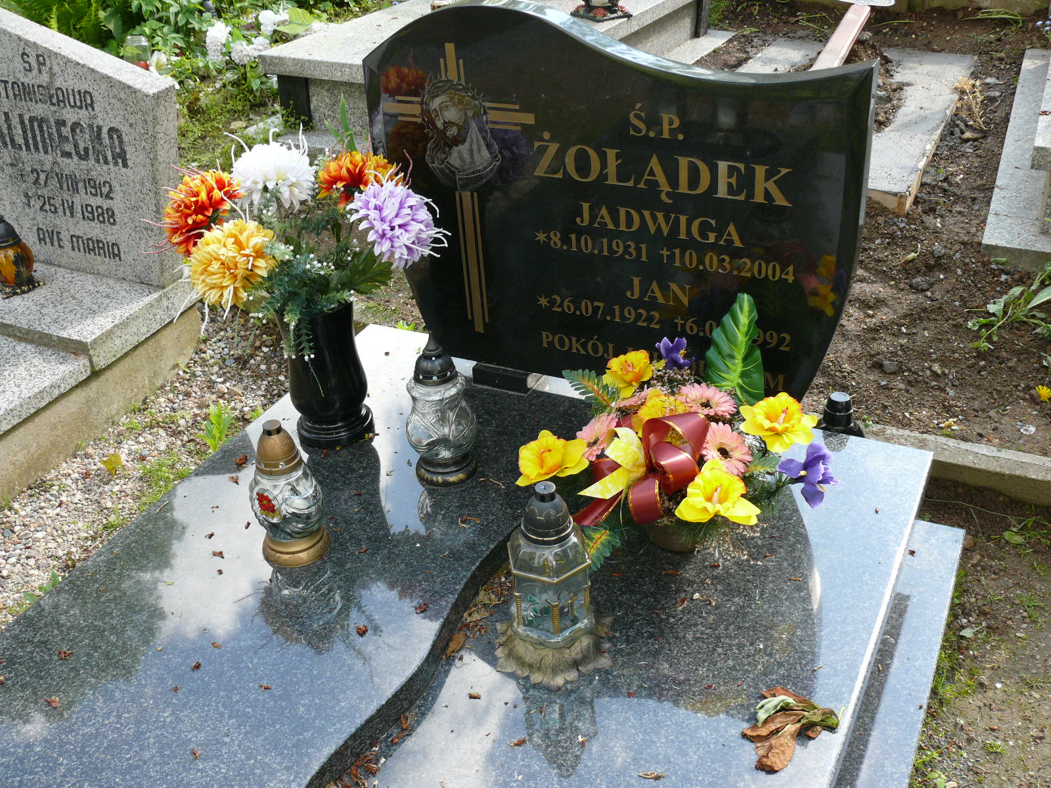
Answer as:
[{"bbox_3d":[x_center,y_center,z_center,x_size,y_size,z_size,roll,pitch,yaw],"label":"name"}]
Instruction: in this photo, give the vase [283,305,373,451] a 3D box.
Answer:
[{"bbox_3d":[-0.370,-0.047,1.967,0.150,0.262,0.150,-3,32,2],"label":"vase"}]

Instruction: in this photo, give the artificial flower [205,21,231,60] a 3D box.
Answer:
[{"bbox_3d":[-1.447,-1.663,5.000,0.120,0.170,0.110,-3,31,-1],"label":"artificial flower"}]

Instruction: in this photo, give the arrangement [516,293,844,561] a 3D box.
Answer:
[{"bbox_3d":[0.235,0.068,1.609,0.475,0.380,0.350,3,33,11],"label":"arrangement"}]

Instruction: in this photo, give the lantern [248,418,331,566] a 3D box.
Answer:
[{"bbox_3d":[-0.382,0.147,1.681,0.117,0.238,0.117,-3,32,2],"label":"lantern"}]

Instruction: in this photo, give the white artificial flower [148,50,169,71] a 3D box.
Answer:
[{"bbox_3d":[-1.658,-1.508,4.800,0.095,0.100,0.090,-3,31,-1],"label":"white artificial flower"}]

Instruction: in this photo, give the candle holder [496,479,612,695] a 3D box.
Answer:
[{"bbox_3d":[0.033,0.241,1.448,0.160,0.283,0.160,3,33,11],"label":"candle holder"}]

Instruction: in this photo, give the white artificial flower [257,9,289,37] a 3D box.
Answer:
[{"bbox_3d":[-1.222,-1.799,5.150,0.150,0.125,0.110,-3,31,-1],"label":"white artificial flower"}]

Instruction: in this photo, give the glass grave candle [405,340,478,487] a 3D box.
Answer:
[{"bbox_3d":[-0.149,0.015,1.832,0.121,0.270,0.121,-3,32,2],"label":"glass grave candle"}]

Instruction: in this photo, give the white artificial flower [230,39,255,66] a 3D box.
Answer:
[{"bbox_3d":[-1.304,-1.573,4.900,0.115,0.115,0.105,-3,31,-1],"label":"white artificial flower"}]

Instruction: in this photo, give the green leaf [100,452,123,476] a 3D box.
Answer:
[{"bbox_3d":[-0.923,0.157,2.370,0.055,0.035,0.050,-3,31,-1],"label":"green leaf"}]

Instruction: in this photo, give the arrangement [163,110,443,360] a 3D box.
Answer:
[{"bbox_3d":[-0.379,-0.253,1.834,0.460,0.380,0.380,-4,32,0],"label":"arrangement"}]

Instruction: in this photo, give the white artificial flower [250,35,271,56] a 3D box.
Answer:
[{"bbox_3d":[-1.234,-1.622,4.950,0.105,0.100,0.100,-3,31,-1],"label":"white artificial flower"}]

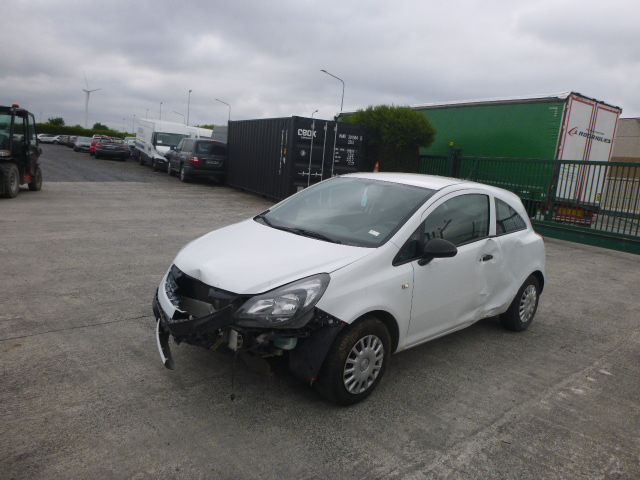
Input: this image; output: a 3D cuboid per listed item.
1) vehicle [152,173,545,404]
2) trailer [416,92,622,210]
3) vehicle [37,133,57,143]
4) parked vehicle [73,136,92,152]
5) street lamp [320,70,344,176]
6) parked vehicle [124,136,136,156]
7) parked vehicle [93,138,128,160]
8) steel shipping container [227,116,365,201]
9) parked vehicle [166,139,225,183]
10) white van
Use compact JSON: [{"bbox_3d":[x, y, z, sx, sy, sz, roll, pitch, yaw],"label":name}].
[{"bbox_3d":[0.600,0.127,4.232,3.950,1.490,1.750,-4,14,-43],"label":"vehicle"},{"bbox_3d":[4.856,-3.489,19.858,2.550,4.030,13.600,0,12,-28],"label":"trailer"},{"bbox_3d":[-36.741,-13.721,62.800,4.300,1.460,1.780,8,11,12],"label":"vehicle"},{"bbox_3d":[-20.310,-8.241,39.939,1.780,1.480,4.300,-2,13,-34],"label":"parked vehicle"},{"bbox_3d":[0.728,-9.059,36.244,2.150,8.000,0.250,0,12,-28],"label":"street lamp"},{"bbox_3d":[-16.509,-7.993,40.265,1.800,1.600,4.300,0,12,-29],"label":"parked vehicle"},{"bbox_3d":[-14.711,-6.374,32.262,1.820,1.450,4.400,0,12,-28],"label":"parked vehicle"},{"bbox_3d":[-1.232,-2.879,16.592,2.438,2.591,6.058,0,12,-29],"label":"steel shipping container"},{"bbox_3d":[-5.504,-3.575,20.623,1.840,1.700,4.500,0,12,-28],"label":"parked vehicle"},{"bbox_3d":[-9.181,-5.586,27.403,2.060,2.600,5.900,-1,12,-32],"label":"white van"}]

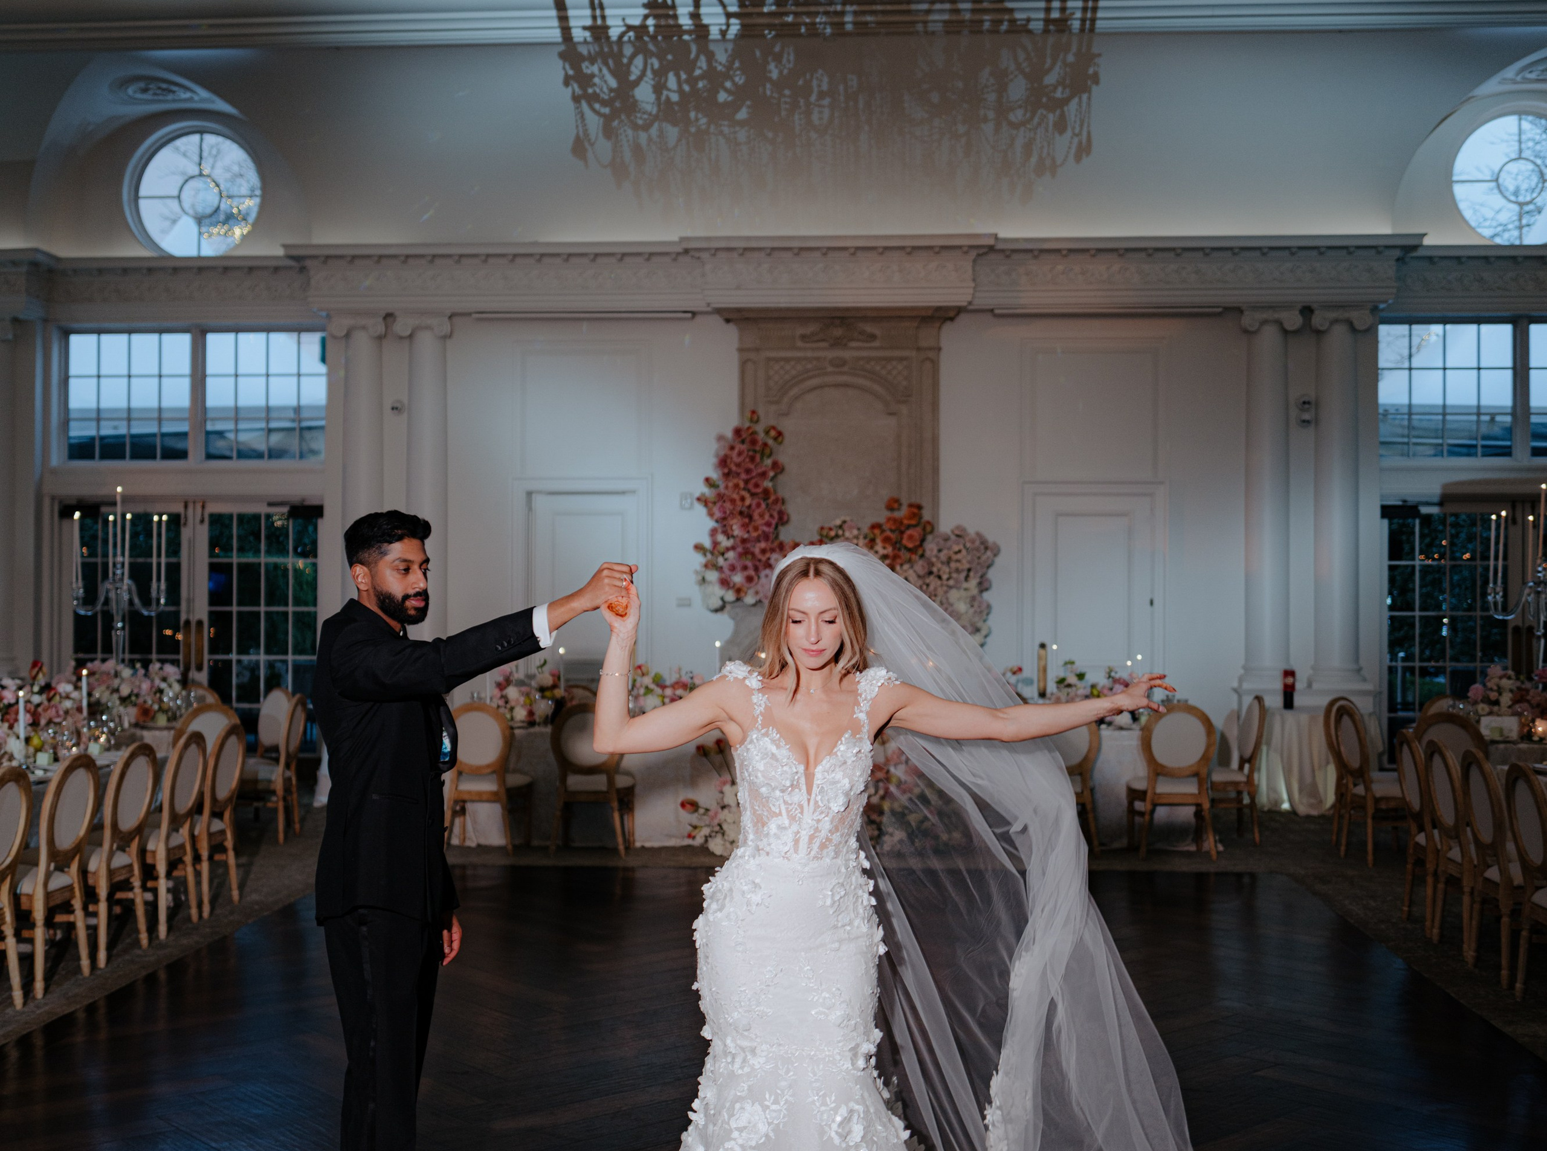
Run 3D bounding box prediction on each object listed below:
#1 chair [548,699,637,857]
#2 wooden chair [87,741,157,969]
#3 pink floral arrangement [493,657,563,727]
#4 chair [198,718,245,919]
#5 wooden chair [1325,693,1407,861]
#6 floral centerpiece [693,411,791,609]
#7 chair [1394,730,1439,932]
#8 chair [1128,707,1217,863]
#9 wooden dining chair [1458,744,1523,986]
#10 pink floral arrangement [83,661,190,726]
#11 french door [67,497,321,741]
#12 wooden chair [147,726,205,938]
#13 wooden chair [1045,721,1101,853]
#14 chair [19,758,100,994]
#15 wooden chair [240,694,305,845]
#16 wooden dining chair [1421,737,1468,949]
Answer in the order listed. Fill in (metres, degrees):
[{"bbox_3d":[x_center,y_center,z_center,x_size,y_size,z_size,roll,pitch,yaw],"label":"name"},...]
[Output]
[{"bbox_3d":[-1.136,1.275,11.504,0.490,0.950,0.540,0,-1,5],"label":"chair"},{"bbox_3d":[-3.041,1.202,7.974,0.560,0.960,0.490,0,-1,5],"label":"wooden chair"},{"bbox_3d":[-1.657,0.792,12.216,0.500,0.490,0.420,0,-1,5],"label":"pink floral arrangement"},{"bbox_3d":[-3.072,1.250,9.308,0.540,0.950,0.490,0,-1,5],"label":"chair"},{"bbox_3d":[3.798,1.293,11.211,0.560,0.960,0.490,0,-1,-1],"label":"wooden chair"},{"bbox_3d":[-0.309,-0.601,17.094,0.910,1.910,0.500,0,-1,5],"label":"floral centerpiece"},{"bbox_3d":[3.381,1.244,8.799,0.540,0.950,0.490,0,-1,5],"label":"chair"},{"bbox_3d":[2.508,1.273,11.342,0.490,0.950,0.540,0,-1,3],"label":"chair"},{"bbox_3d":[3.247,1.237,7.722,0.560,0.960,0.490,0,-1,-4],"label":"wooden dining chair"},{"bbox_3d":[-4.373,0.810,12.400,0.780,0.440,0.600,0,-1,5],"label":"pink floral arrangement"},{"bbox_3d":[-5.986,0.515,18.647,2.700,2.660,0.120,0,-1,5],"label":"french door"},{"bbox_3d":[-3.012,1.212,8.621,0.560,0.960,0.490,0,-1,4],"label":"wooden chair"},{"bbox_3d":[1.817,1.285,11.482,0.490,0.960,0.560,0,-1,4],"label":"wooden chair"},{"bbox_3d":[-3.180,1.230,7.519,0.540,0.950,0.490,0,-1,5],"label":"chair"},{"bbox_3d":[-3.372,1.260,11.924,0.560,0.960,0.490,0,-1,2],"label":"wooden chair"},{"bbox_3d":[3.321,1.238,8.224,0.540,0.950,0.490,0,-1,5],"label":"wooden dining chair"}]

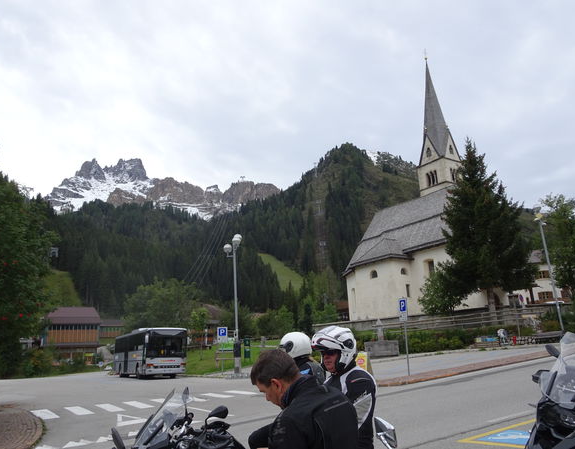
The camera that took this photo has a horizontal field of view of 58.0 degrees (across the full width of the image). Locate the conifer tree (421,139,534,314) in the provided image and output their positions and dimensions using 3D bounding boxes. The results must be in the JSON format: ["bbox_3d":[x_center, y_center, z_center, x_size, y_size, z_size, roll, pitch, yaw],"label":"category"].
[{"bbox_3d":[18.624,0.335,50.169,9.300,18.560,9.300,-3,-14,0],"label":"conifer tree"}]

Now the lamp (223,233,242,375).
[{"bbox_3d":[-3.374,4.868,32.521,1.150,8.740,1.100,-3,-14,0],"label":"lamp"}]

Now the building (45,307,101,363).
[{"bbox_3d":[-34.391,17.696,83.149,7.430,8.720,8.000,4,-15,-27],"label":"building"}]

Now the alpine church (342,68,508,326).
[{"bbox_3d":[15.721,-5.418,68.593,14.400,36.600,24.920,7,-17,-35],"label":"alpine church"}]

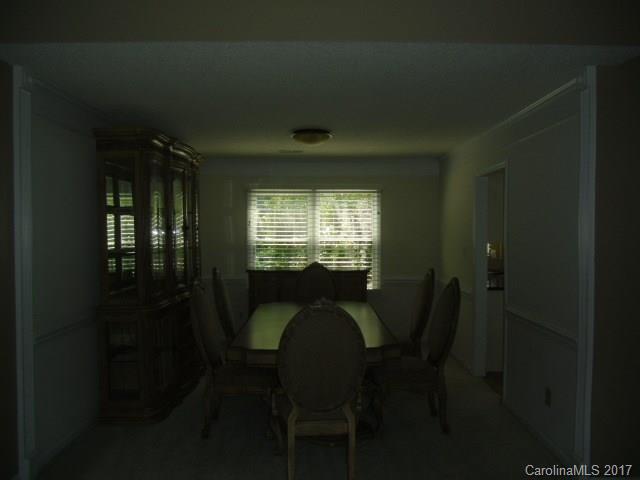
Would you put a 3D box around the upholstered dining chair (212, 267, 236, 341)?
[{"bbox_3d":[-0.650,0.834,4.720,0.670,1.140,0.530,0,2,0],"label":"upholstered dining chair"}]

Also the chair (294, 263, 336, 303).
[{"bbox_3d":[-0.045,0.820,5.150,0.530,1.140,0.670,0,2,0],"label":"chair"}]

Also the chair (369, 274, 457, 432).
[{"bbox_3d":[0.735,0.862,3.881,0.670,1.140,0.530,0,2,0],"label":"chair"}]

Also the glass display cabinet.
[{"bbox_3d":[-1.455,0.266,4.641,0.560,2.280,1.580,0,2,0],"label":"glass display cabinet"}]

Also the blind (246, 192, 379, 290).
[{"bbox_3d":[-0.070,-0.014,6.453,1.700,1.290,0.070,0,2,0],"label":"blind"}]

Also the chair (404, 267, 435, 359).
[{"bbox_3d":[0.735,0.835,4.690,0.670,1.140,0.530,0,2,0],"label":"chair"}]

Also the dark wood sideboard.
[{"bbox_3d":[-0.145,0.874,6.232,1.460,0.960,0.480,0,2,0],"label":"dark wood sideboard"}]

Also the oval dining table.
[{"bbox_3d":[-0.050,1.044,4.107,1.120,0.760,1.970,0,2,0],"label":"oval dining table"}]

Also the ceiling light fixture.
[{"bbox_3d":[-0.080,-0.983,4.760,0.385,0.110,0.385,0,2,0],"label":"ceiling light fixture"}]

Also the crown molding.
[{"bbox_3d":[-0.060,-0.967,6.381,3.220,0.250,0.120,0,2,0],"label":"crown molding"}]

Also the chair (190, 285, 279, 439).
[{"bbox_3d":[-0.625,0.864,3.801,0.670,1.140,0.530,0,2,0],"label":"chair"}]

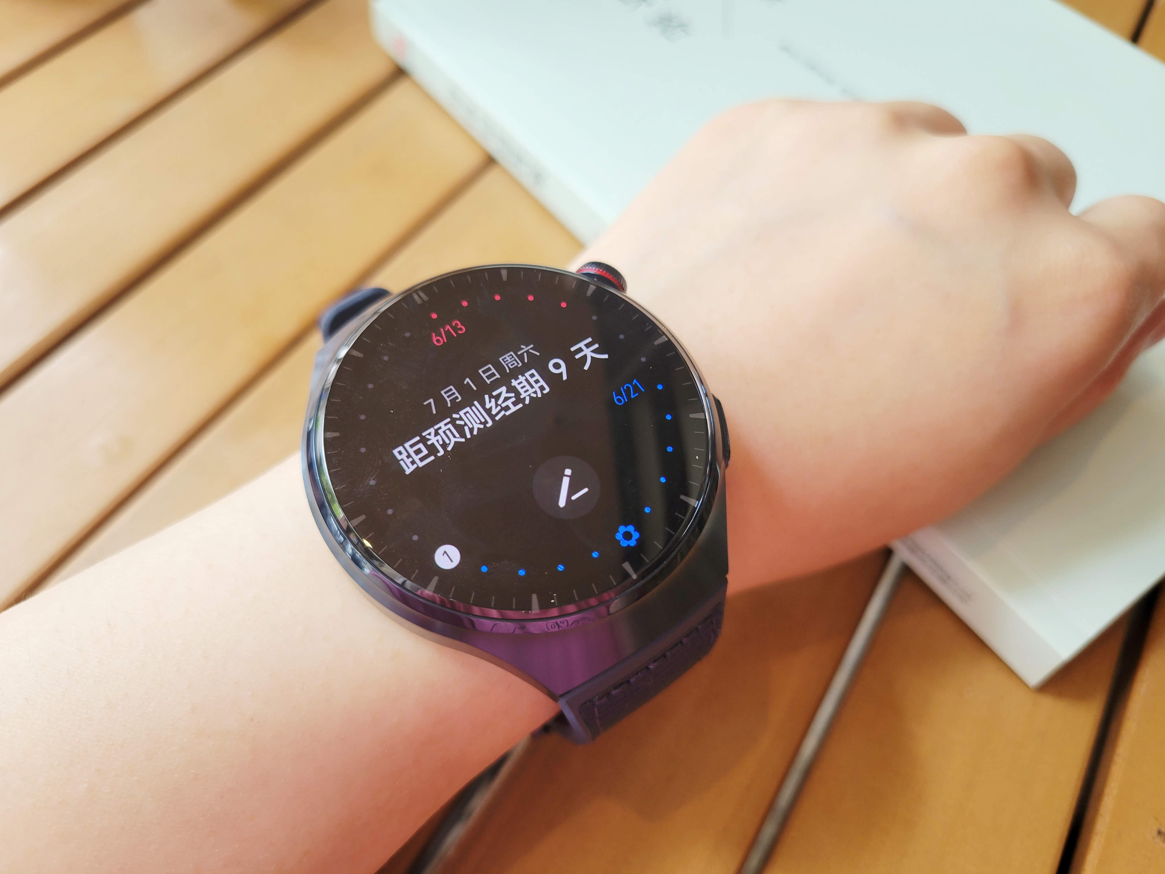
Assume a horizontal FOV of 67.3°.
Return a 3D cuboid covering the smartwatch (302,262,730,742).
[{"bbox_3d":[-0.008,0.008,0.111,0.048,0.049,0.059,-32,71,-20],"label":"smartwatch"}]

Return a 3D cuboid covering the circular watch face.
[{"bbox_3d":[-0.007,-0.001,0.091,0.041,0.006,0.041,-32,71,-20],"label":"circular watch face"}]

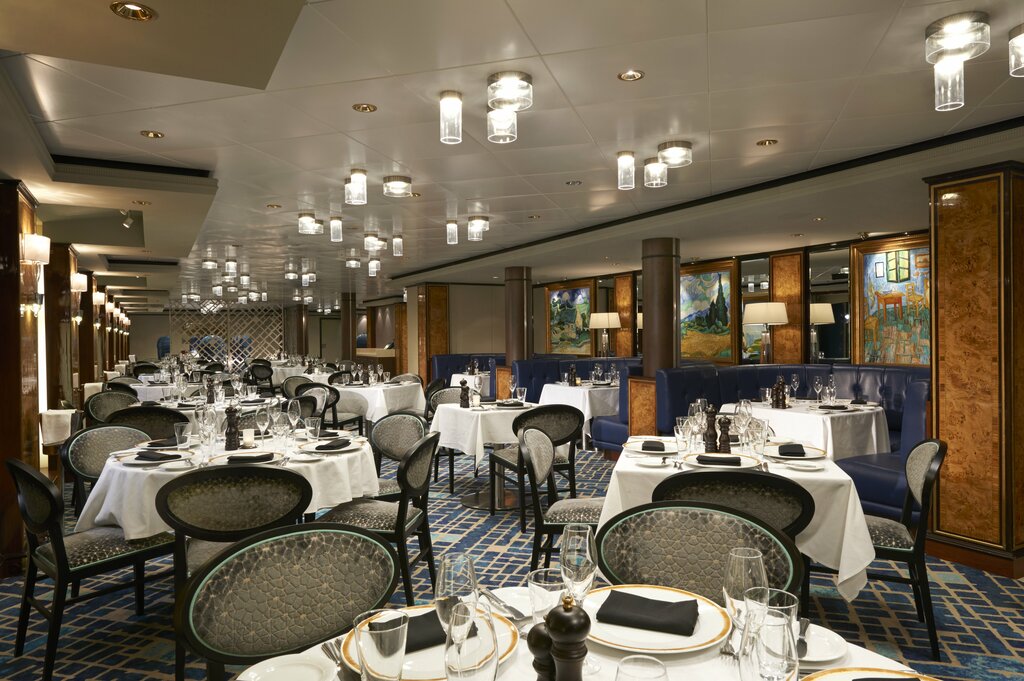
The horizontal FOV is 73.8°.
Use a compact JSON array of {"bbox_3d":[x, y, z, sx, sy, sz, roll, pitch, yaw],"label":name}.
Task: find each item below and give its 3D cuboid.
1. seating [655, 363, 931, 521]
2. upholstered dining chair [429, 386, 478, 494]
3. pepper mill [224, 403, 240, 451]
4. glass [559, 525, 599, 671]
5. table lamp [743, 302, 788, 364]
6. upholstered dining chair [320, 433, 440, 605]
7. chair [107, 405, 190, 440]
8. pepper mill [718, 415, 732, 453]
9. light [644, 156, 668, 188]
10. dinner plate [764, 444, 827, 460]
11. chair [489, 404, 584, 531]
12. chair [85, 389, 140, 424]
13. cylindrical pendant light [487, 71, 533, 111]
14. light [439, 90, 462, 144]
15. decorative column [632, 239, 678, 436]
[{"bbox_3d":[2.696,0.743,5.637,1.950,1.040,2.600,0,0,-29],"label":"seating"},{"bbox_3d":[-0.430,0.850,6.080,0.540,0.860,0.580,0,0,-25],"label":"upholstered dining chair"},{"bbox_3d":[-1.392,0.434,3.390,0.062,0.216,0.062,0,0,0],"label":"pepper mill"},{"bbox_3d":[0.109,0.415,1.107,0.070,0.222,0.070,0,0,0],"label":"glass"},{"bbox_3d":[2.580,-0.040,6.930,0.440,0.680,0.440,0,0,0],"label":"table lamp"},{"bbox_3d":[-0.645,0.860,3.240,0.570,0.840,0.560,0,0,6],"label":"upholstered dining chair"},{"bbox_3d":[-2.490,0.861,4.740,0.530,0.835,0.570,0,0,-17],"label":"chair"},{"bbox_3d":[0.999,0.437,3.190,0.056,0.178,0.056,0,0,0],"label":"pepper mill"},{"bbox_3d":[0.877,-1.021,4.150,0.140,0.145,0.140,0,0,0],"label":"light"},{"bbox_3d":[1.202,0.486,2.940,0.305,0.025,0.305,0,0,0],"label":"dinner plate"},{"bbox_3d":[0.166,0.841,4.768,0.530,0.835,0.570,0,0,-23],"label":"chair"},{"bbox_3d":[-3.373,0.860,6.047,0.570,0.840,0.560,0,0,22],"label":"chair"},{"bbox_3d":[-0.006,-1.033,2.840,0.186,0.105,0.186,0,0,0],"label":"cylindrical pendant light"},{"bbox_3d":[-0.266,-0.981,3.000,0.096,0.203,0.096,0,0,0],"label":"light"},{"bbox_3d":[1.452,0.141,6.756,0.390,2.250,0.390,0,0,-29],"label":"decorative column"}]

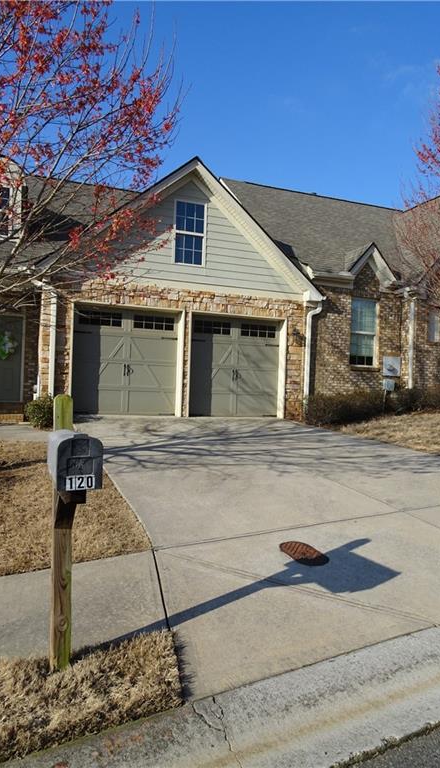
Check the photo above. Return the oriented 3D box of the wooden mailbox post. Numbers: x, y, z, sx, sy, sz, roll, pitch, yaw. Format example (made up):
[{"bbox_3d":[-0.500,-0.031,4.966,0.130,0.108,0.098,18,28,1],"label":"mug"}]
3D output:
[{"bbox_3d":[-0.740,0.765,2.585,0.195,1.395,0.620,2,-1,-24],"label":"wooden mailbox post"}]

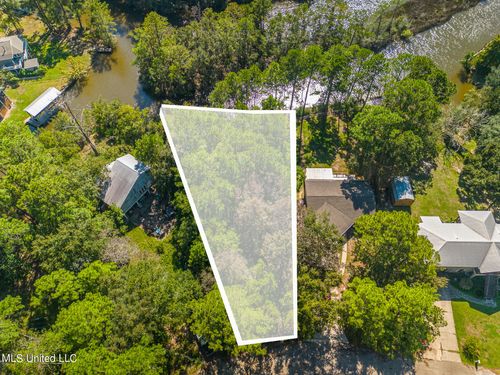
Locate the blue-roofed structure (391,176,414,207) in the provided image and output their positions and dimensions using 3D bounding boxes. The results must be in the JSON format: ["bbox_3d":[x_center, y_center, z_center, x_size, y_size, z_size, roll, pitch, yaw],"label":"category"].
[{"bbox_3d":[30.106,0.798,68.760,3.850,3.300,5.100,2,59,1],"label":"blue-roofed structure"}]

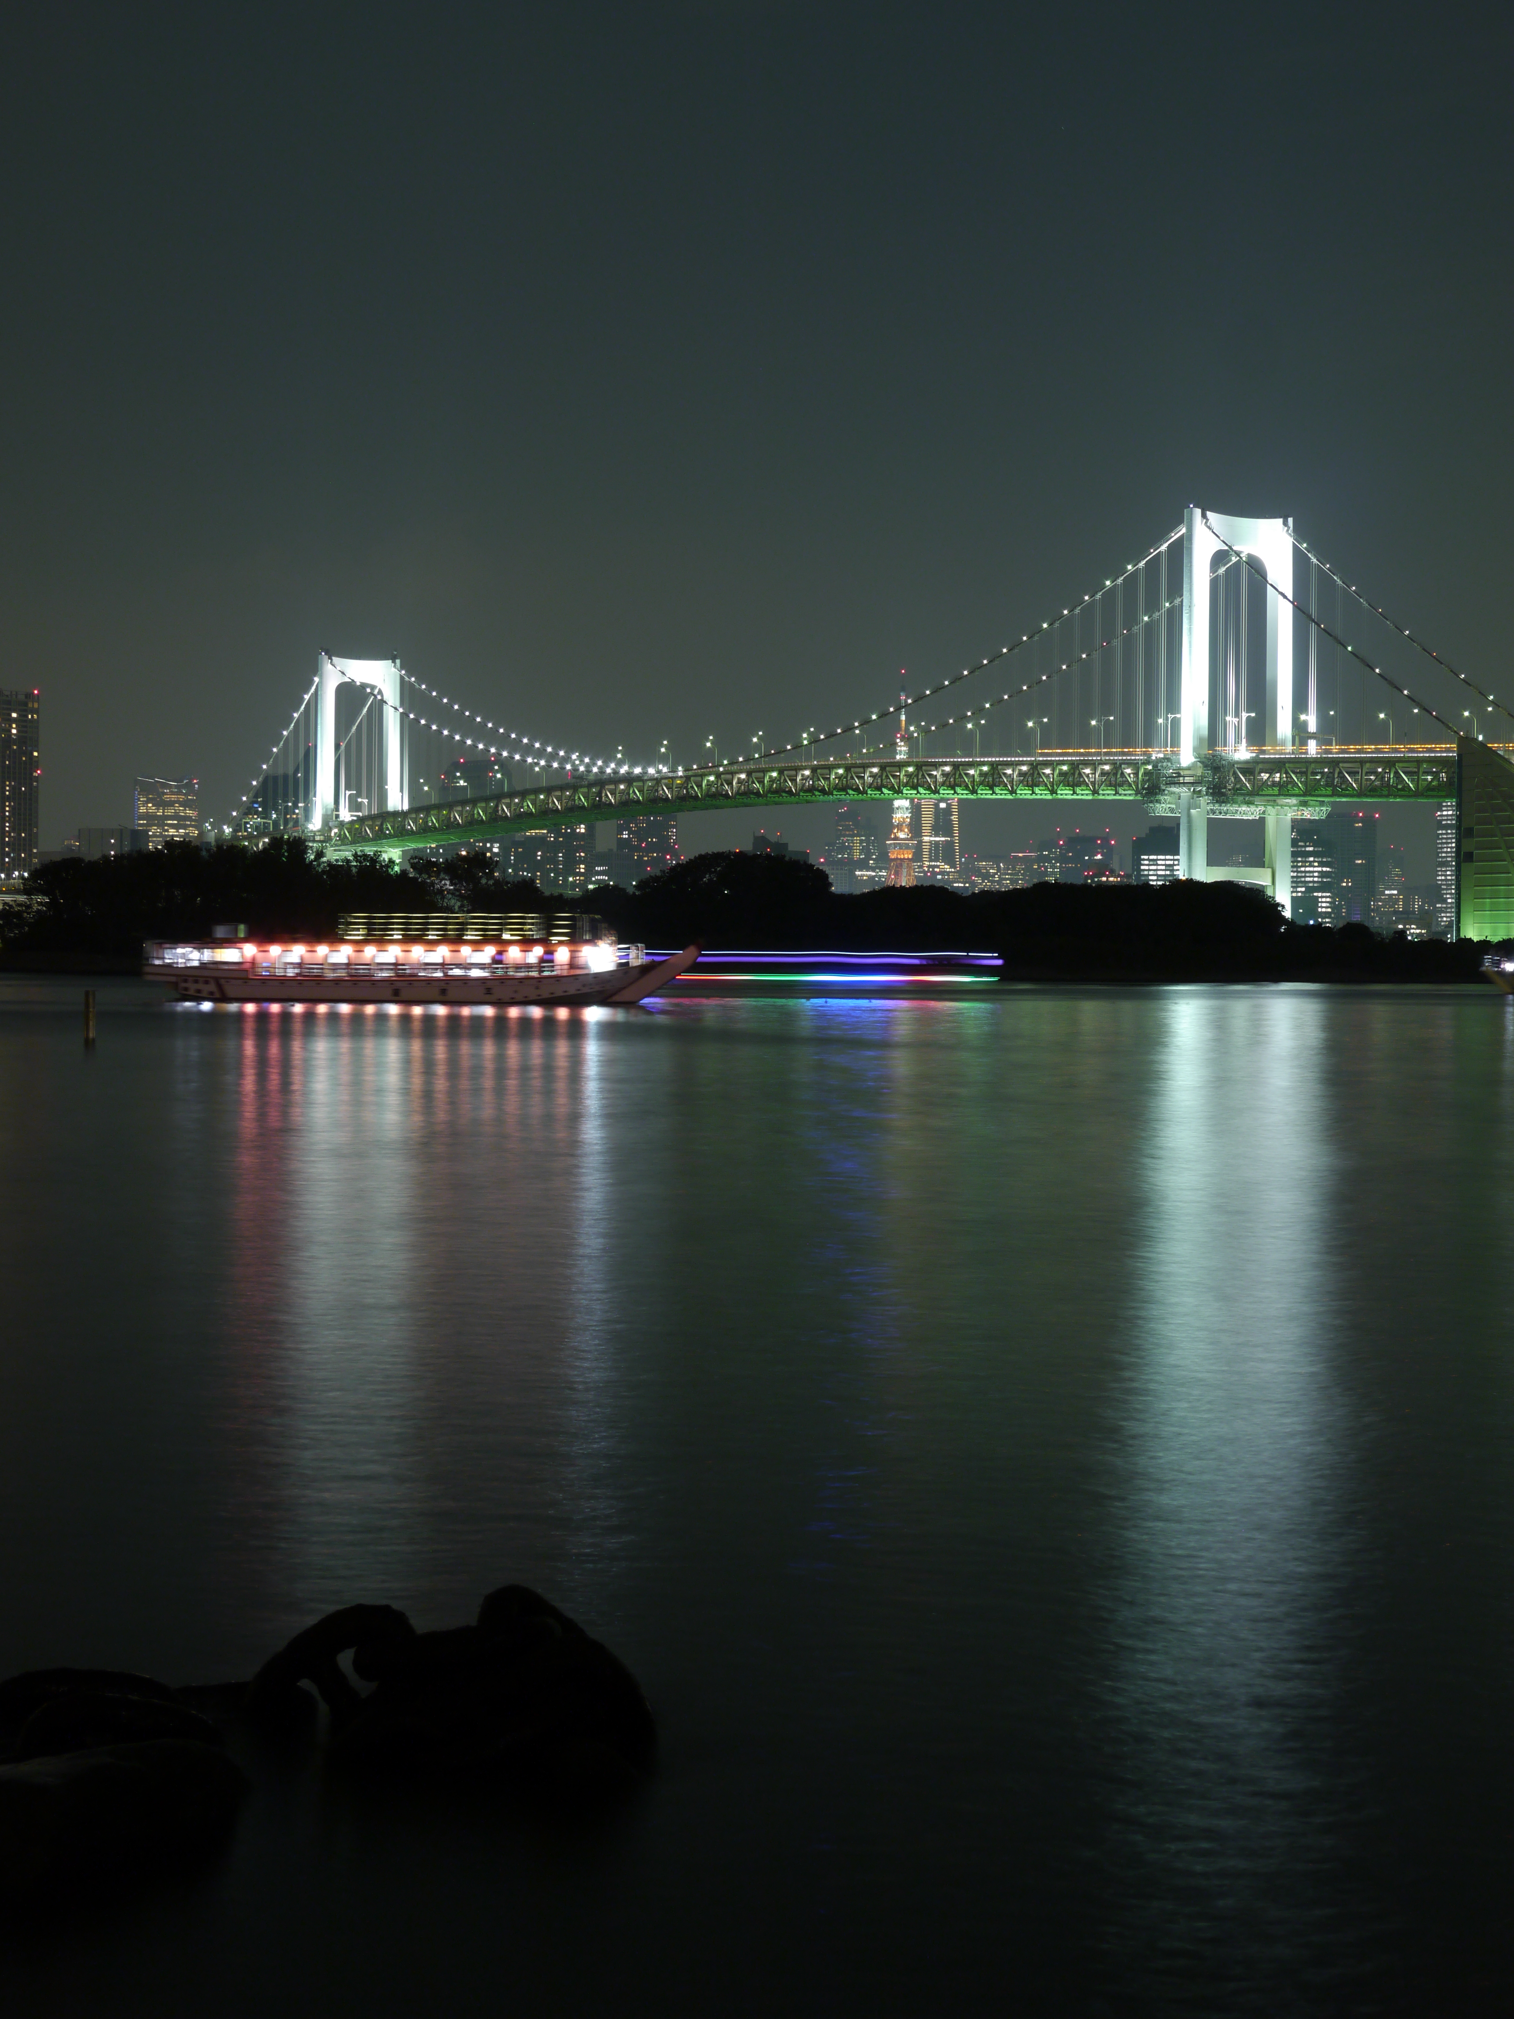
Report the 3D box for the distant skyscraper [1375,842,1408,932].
[{"bbox_3d":[745.670,-120.570,4249.120,40.000,140.000,38.000,0,1,10],"label":"distant skyscraper"}]

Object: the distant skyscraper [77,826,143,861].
[{"bbox_3d":[-339.160,-60.410,1899.580,32.000,72.000,28.000,0,1,10],"label":"distant skyscraper"}]

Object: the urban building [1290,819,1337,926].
[{"bbox_3d":[431.470,-86.620,2819.340,40.000,112.000,38.000,0,1,9],"label":"urban building"}]

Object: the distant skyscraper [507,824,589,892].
[{"bbox_3d":[-152.840,-84.620,2649.380,60.000,105.000,32.000,0,1,-3],"label":"distant skyscraper"}]

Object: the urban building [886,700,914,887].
[{"bbox_3d":[167.120,-229.480,4157.860,88.000,333.000,88.000,0,1,-43],"label":"urban building"}]

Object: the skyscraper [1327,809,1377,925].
[{"bbox_3d":[504.270,-100.510,3059.200,44.000,135.000,40.000,0,1,9],"label":"skyscraper"}]

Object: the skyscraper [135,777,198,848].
[{"bbox_3d":[-850.690,-210.570,5218.300,90.000,238.000,85.000,0,1,-9],"label":"skyscraper"}]

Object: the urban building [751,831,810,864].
[{"bbox_3d":[18.670,-88.040,2899.360,48.000,104.000,36.000,0,1,0],"label":"urban building"}]

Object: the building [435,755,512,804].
[{"bbox_3d":[-244.710,-129.560,3148.930,68.000,178.000,45.000,0,1,-4],"label":"building"}]

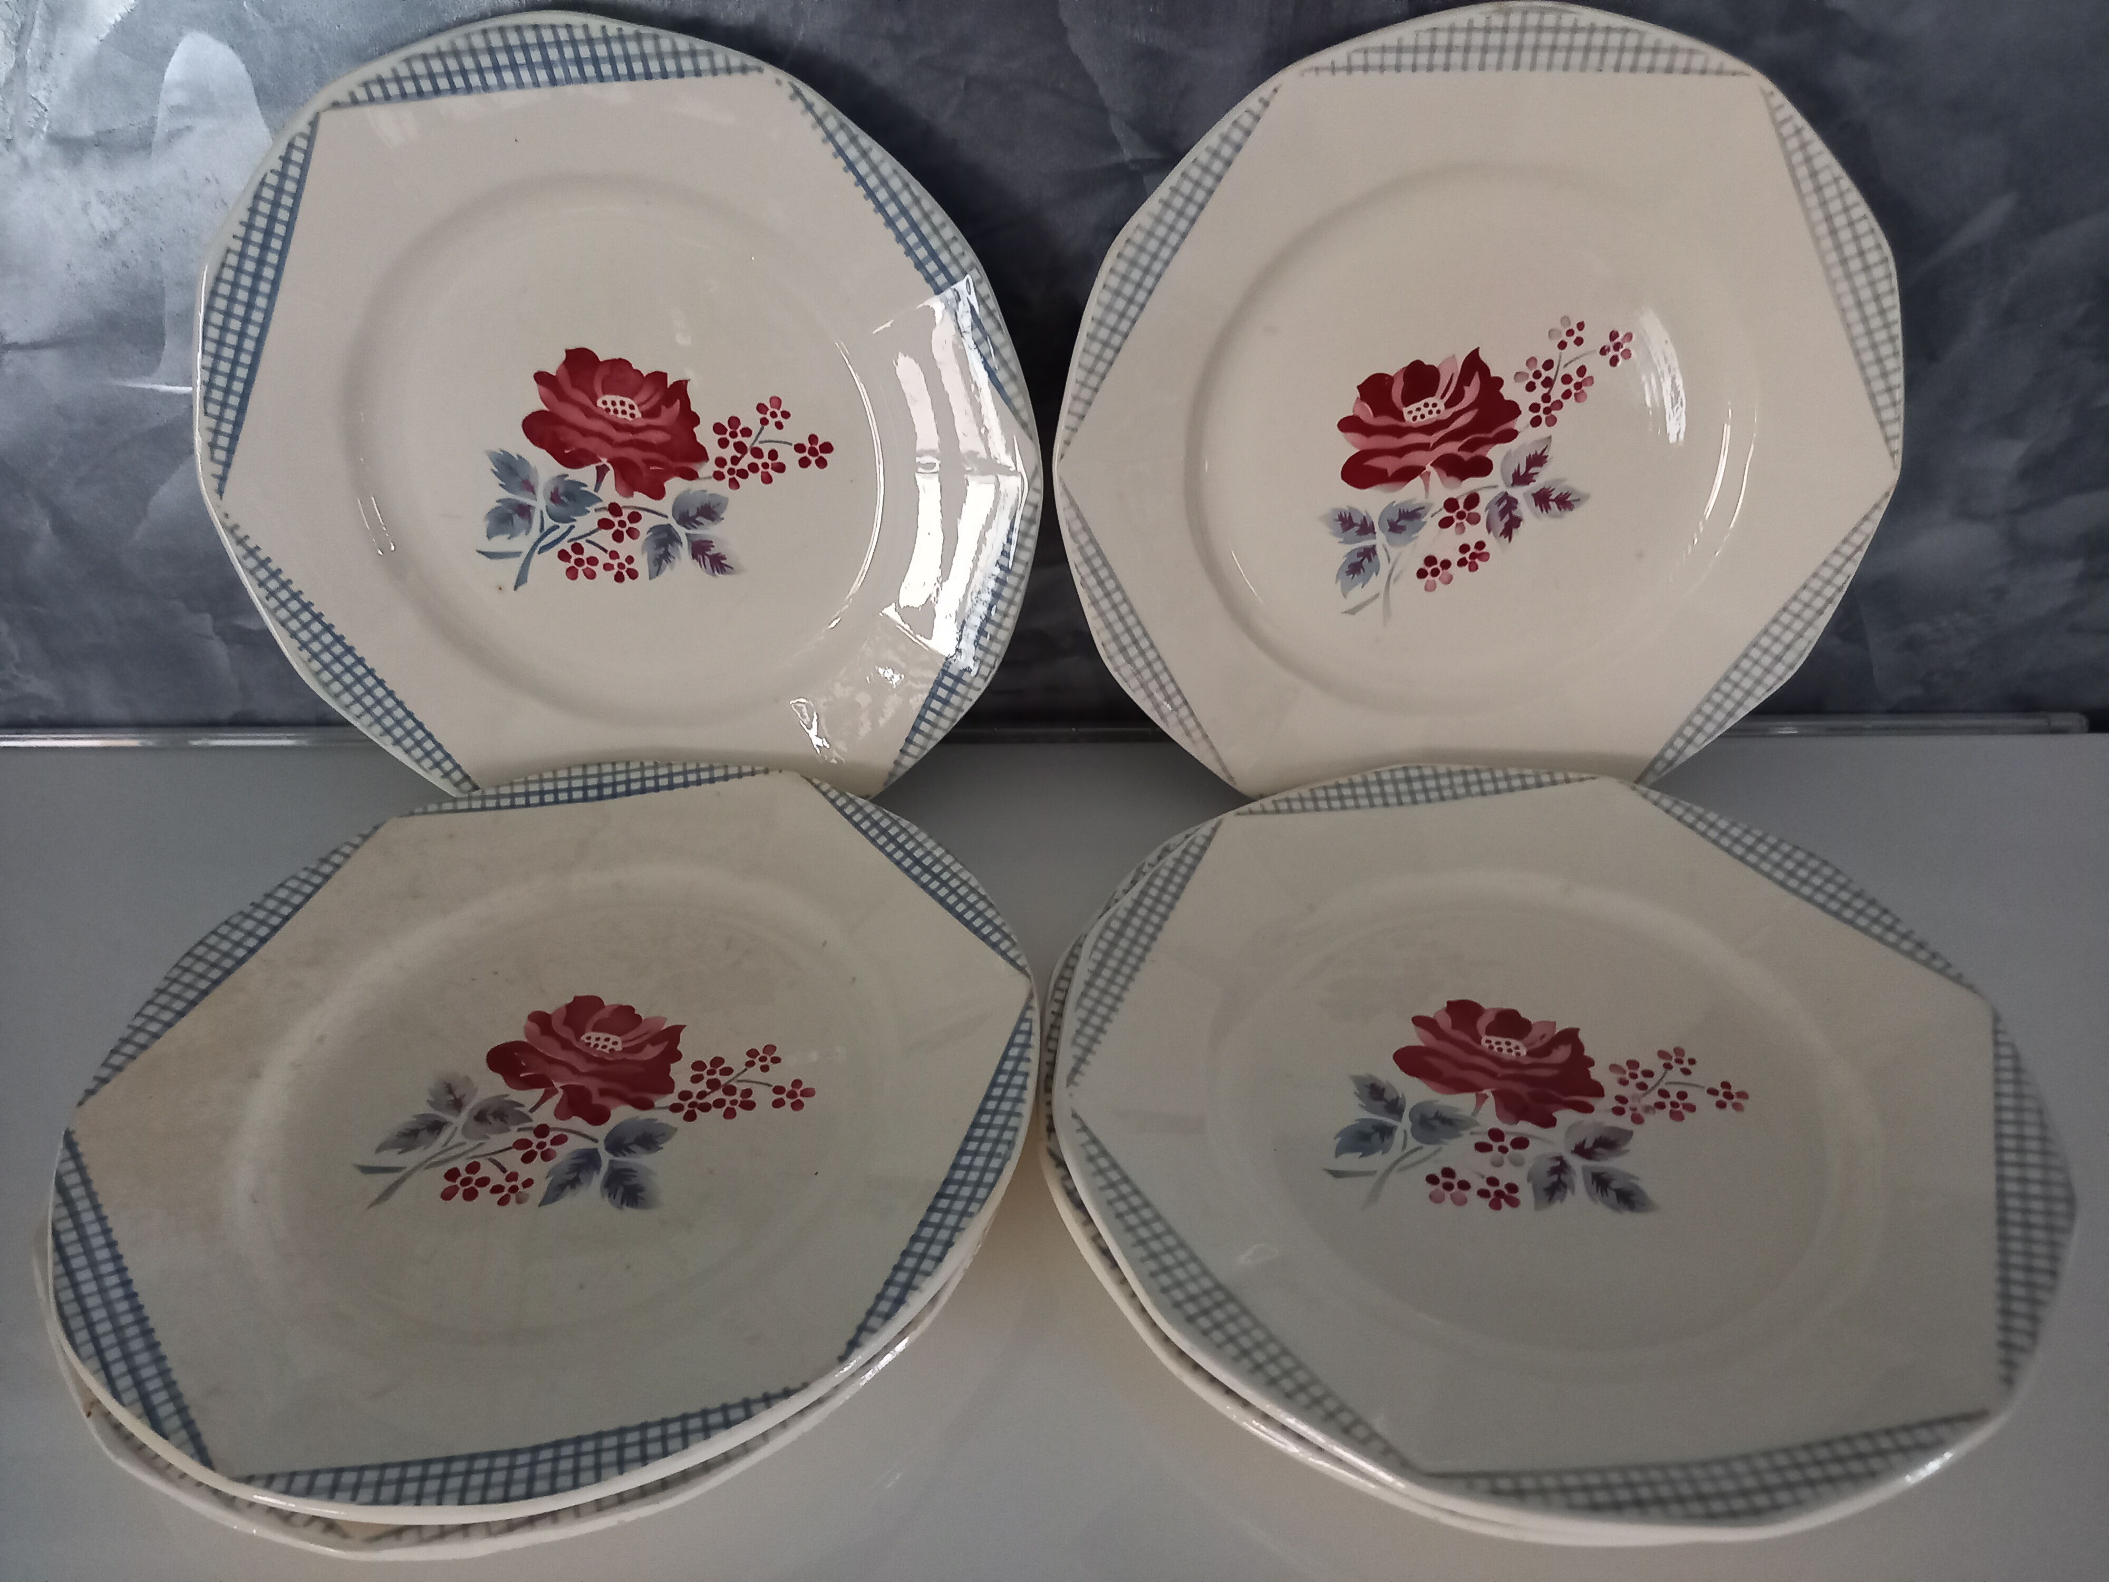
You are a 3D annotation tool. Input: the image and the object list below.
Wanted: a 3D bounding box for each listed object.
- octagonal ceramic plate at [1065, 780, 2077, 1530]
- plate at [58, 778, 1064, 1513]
[{"bbox_3d":[0.120,0.074,0.385,0.237,0.025,0.237,-2,39,0],"label":"octagonal ceramic plate"},{"bbox_3d":[-0.120,0.073,0.388,0.237,0.025,0.237,-2,39,0],"label":"plate"}]

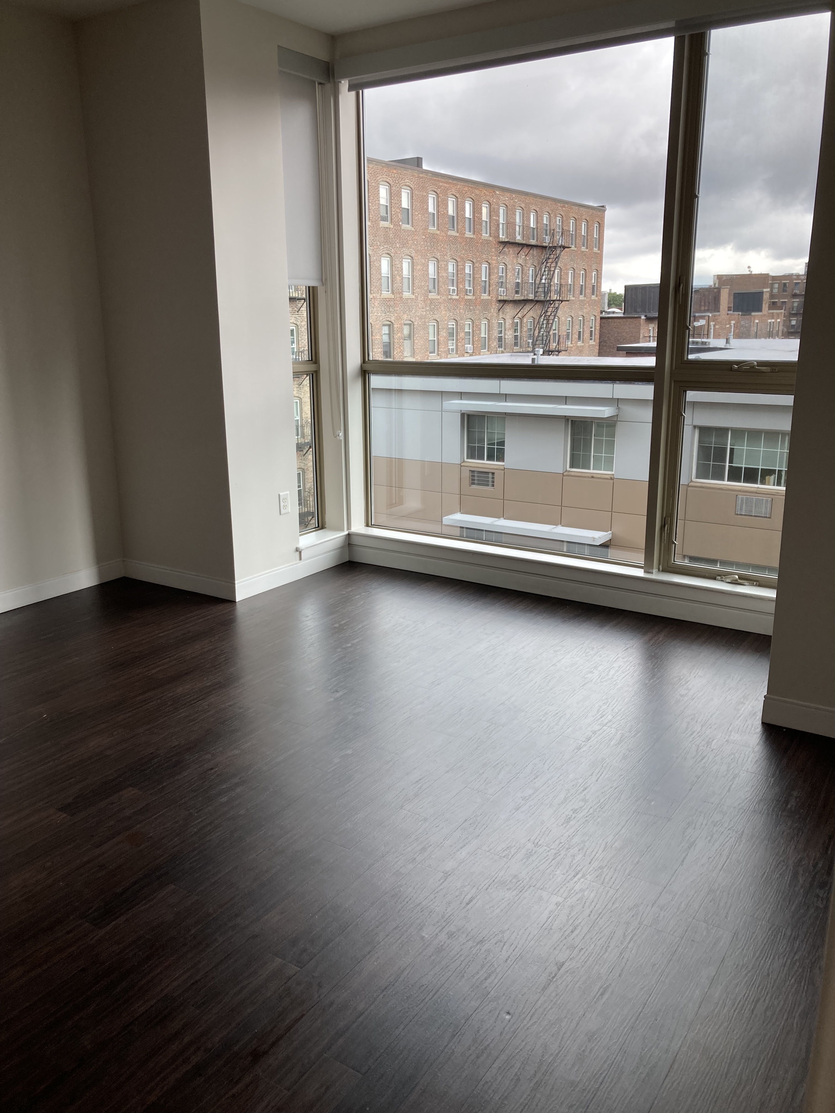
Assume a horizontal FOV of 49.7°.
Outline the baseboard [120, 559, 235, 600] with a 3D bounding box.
[{"bbox_3d":[-1.306,0.124,4.915,0.885,0.104,0.020,9,17,32],"label":"baseboard"}]

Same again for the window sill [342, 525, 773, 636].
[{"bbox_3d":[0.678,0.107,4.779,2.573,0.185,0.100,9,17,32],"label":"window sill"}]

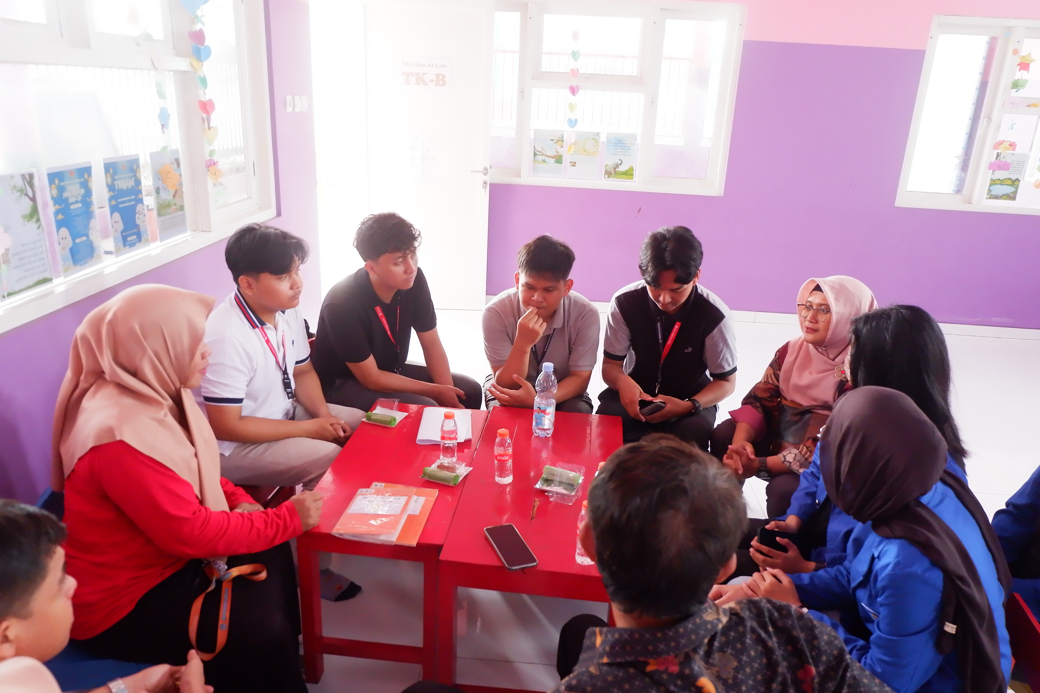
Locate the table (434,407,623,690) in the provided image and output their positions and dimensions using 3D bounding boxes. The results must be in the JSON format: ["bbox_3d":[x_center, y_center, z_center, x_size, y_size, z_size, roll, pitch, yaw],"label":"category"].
[{"bbox_3d":[0.064,0.612,2.037,0.430,0.540,0.835,5,20,5],"label":"table"}]

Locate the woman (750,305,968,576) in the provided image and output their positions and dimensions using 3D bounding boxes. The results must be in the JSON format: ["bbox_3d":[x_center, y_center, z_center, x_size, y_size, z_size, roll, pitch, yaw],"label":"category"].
[{"bbox_3d":[0.897,0.420,1.904,0.690,1.070,0.500,2,20,-1],"label":"woman"}]

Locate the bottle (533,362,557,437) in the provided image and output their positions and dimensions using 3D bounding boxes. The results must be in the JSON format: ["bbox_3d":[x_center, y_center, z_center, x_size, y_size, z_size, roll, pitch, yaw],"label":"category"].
[{"bbox_3d":[0.077,0.164,2.132,0.068,0.236,0.068,4,20,3],"label":"bottle"}]

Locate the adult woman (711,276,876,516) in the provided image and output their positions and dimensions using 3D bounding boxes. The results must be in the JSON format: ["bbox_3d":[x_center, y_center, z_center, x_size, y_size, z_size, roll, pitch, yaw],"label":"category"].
[{"bbox_3d":[0.939,0.279,2.308,0.680,1.060,0.540,-8,23,-27],"label":"adult woman"}]

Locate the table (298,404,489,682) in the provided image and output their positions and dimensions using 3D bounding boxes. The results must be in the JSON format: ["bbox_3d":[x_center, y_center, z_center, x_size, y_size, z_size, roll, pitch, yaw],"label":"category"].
[{"bbox_3d":[-0.362,0.570,2.182,0.404,0.480,0.785,4,20,4],"label":"table"}]

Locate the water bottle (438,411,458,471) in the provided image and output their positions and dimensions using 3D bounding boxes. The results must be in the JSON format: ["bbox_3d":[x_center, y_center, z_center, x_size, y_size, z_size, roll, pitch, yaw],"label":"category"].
[{"bbox_3d":[-0.216,0.270,2.103,0.051,0.151,0.051,4,20,3],"label":"water bottle"}]

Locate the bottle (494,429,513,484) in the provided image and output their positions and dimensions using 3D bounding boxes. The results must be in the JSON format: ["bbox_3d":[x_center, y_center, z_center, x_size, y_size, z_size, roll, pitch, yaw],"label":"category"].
[{"bbox_3d":[-0.040,0.296,1.879,0.051,0.151,0.051,4,20,3],"label":"bottle"}]

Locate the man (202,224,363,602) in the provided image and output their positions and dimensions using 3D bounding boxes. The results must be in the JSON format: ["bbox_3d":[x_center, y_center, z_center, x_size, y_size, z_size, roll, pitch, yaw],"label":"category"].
[{"bbox_3d":[-0.761,0.160,2.272,0.720,1.150,0.520,12,22,25],"label":"man"}]

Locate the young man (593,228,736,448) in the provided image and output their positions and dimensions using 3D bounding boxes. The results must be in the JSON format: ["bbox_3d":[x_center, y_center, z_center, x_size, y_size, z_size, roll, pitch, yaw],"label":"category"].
[{"bbox_3d":[0.518,0.111,2.580,0.530,1.150,0.750,8,21,14],"label":"young man"}]

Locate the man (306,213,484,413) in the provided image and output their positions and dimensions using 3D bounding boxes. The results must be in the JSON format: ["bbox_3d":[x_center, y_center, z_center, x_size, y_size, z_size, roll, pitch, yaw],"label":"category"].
[{"bbox_3d":[-0.488,0.025,2.692,0.740,1.140,0.550,18,25,35],"label":"man"}]

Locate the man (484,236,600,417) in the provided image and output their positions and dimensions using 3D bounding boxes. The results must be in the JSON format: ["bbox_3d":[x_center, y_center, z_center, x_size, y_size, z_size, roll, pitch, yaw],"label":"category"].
[{"bbox_3d":[0.097,0.092,2.649,0.500,1.100,0.740,3,20,1],"label":"man"}]

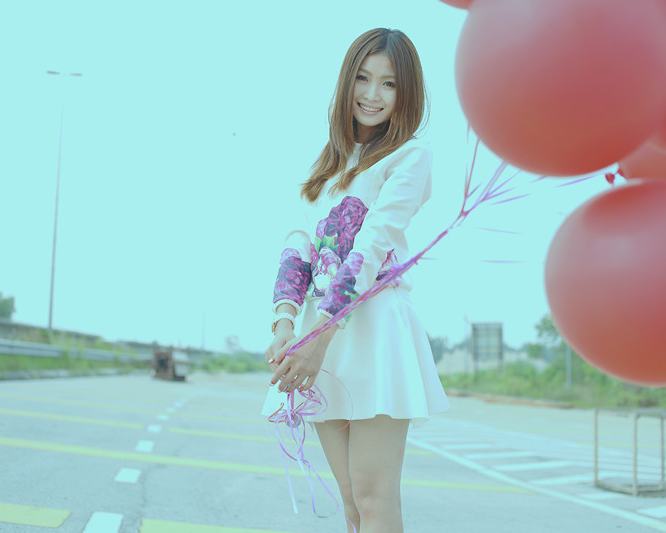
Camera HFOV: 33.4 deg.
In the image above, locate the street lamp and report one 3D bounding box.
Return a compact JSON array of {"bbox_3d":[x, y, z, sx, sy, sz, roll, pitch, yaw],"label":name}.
[{"bbox_3d":[-13.414,-3.167,54.103,1.750,12.900,0.350,3,-5,-7],"label":"street lamp"}]

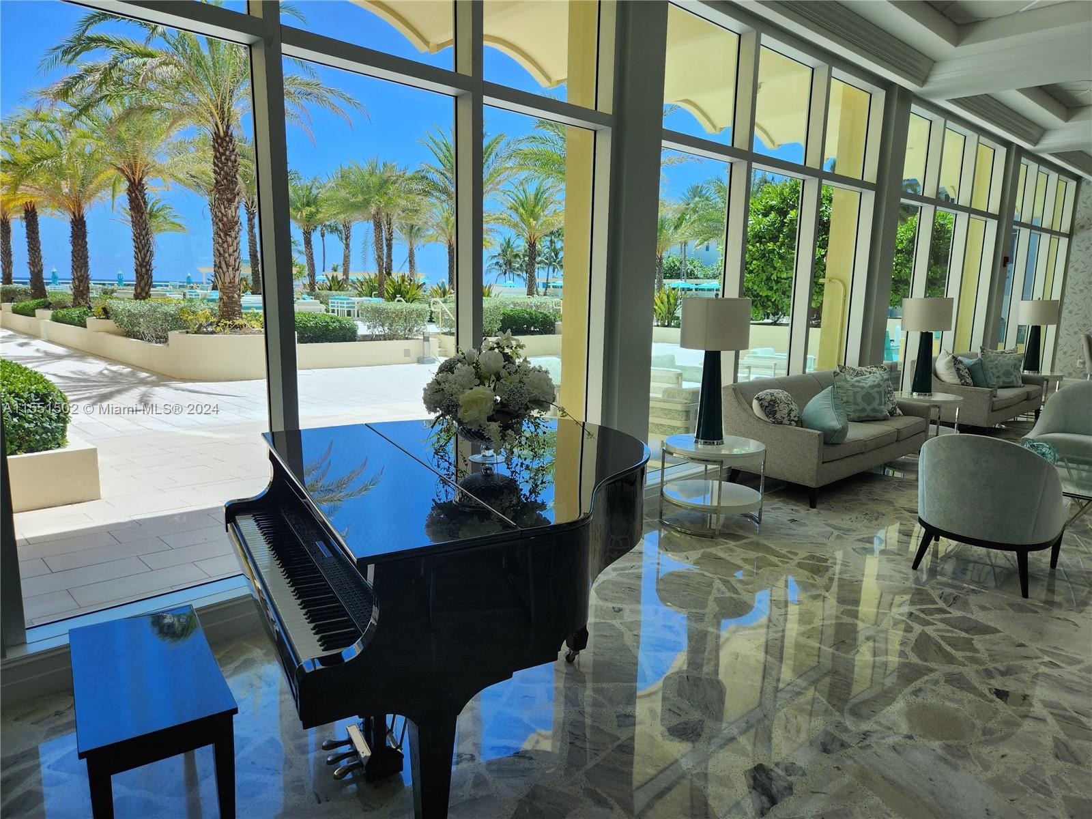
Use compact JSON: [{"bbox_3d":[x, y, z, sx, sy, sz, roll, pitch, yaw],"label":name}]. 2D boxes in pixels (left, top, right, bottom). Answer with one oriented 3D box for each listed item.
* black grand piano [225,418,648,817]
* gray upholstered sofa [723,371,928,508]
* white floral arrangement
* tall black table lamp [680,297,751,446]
[{"bbox_3d":[-0.268,0.669,2.635,1.525,1.010,1.500,-4,11,-28],"label":"black grand piano"},{"bbox_3d":[2.486,0.169,6.345,2.090,0.850,0.850,-8,13,-42],"label":"gray upholstered sofa"},{"bbox_3d":[-0.193,-0.061,2.520,0.471,0.430,0.424,1,10,0],"label":"white floral arrangement"},{"bbox_3d":[1.151,-0.261,4.998,0.453,0.993,0.453,1,10,0],"label":"tall black table lamp"}]

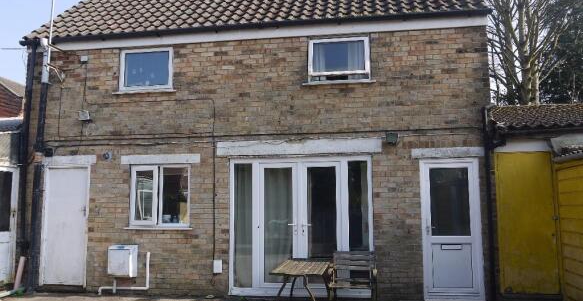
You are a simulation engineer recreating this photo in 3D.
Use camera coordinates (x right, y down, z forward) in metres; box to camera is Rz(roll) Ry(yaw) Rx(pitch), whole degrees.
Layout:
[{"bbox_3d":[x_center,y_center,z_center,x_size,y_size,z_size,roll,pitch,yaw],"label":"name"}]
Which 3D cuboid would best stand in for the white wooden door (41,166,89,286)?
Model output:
[{"bbox_3d":[-3.656,1.200,7.633,0.810,1.920,0.090,-1,-6,9],"label":"white wooden door"}]

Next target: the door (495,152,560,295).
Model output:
[{"bbox_3d":[3.286,1.009,6.593,0.765,1.955,0.070,-1,-6,9],"label":"door"}]

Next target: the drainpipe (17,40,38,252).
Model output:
[{"bbox_3d":[-4.344,-0.048,7.779,0.100,3.590,0.100,-1,-6,9],"label":"drainpipe"}]

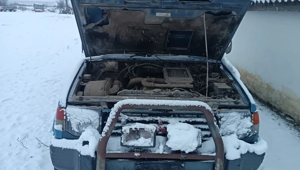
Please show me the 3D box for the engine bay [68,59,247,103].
[{"bbox_3d":[0.060,0.114,2.572,1.326,0.398,0.949,1,15,-1],"label":"engine bay"}]

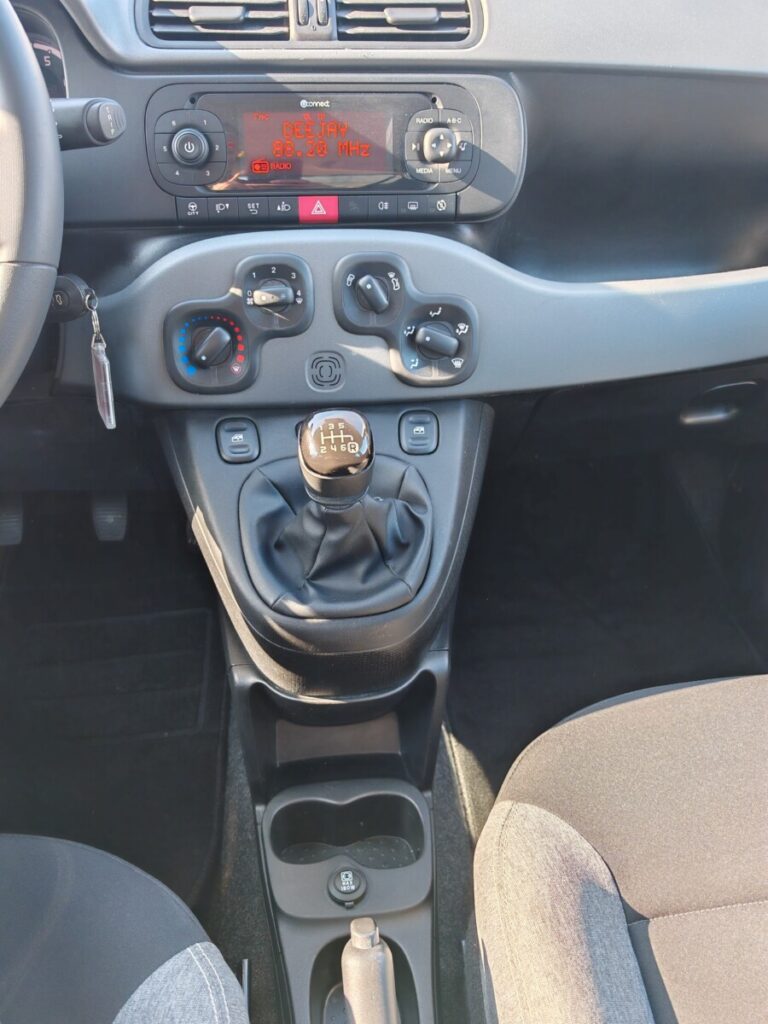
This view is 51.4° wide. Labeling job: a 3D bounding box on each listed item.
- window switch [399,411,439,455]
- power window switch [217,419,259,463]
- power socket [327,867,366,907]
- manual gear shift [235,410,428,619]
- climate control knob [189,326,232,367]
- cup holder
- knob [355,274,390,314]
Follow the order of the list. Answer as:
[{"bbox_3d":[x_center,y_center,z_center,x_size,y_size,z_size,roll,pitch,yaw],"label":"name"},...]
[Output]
[{"bbox_3d":[0.028,-0.063,0.632,0.033,0.011,0.040,-3,64,-5],"label":"window switch"},{"bbox_3d":[-0.114,-0.056,0.620,0.033,0.011,0.040,-3,64,-5],"label":"power window switch"},{"bbox_3d":[-0.030,0.307,0.653,0.033,0.013,0.034,-3,31,-5],"label":"power socket"},{"bbox_3d":[-0.032,-0.018,0.534,0.143,0.112,0.142,-3,56,-5],"label":"manual gear shift"},{"bbox_3d":[-0.129,-0.123,0.594,0.031,0.031,0.019,-3,3,-5],"label":"climate control knob"},{"bbox_3d":[-0.033,0.310,0.723,0.136,0.066,0.080,-3,31,-5],"label":"cup holder"},{"bbox_3d":[-0.008,-0.163,0.598,0.029,0.030,0.019,-3,3,-5],"label":"knob"}]

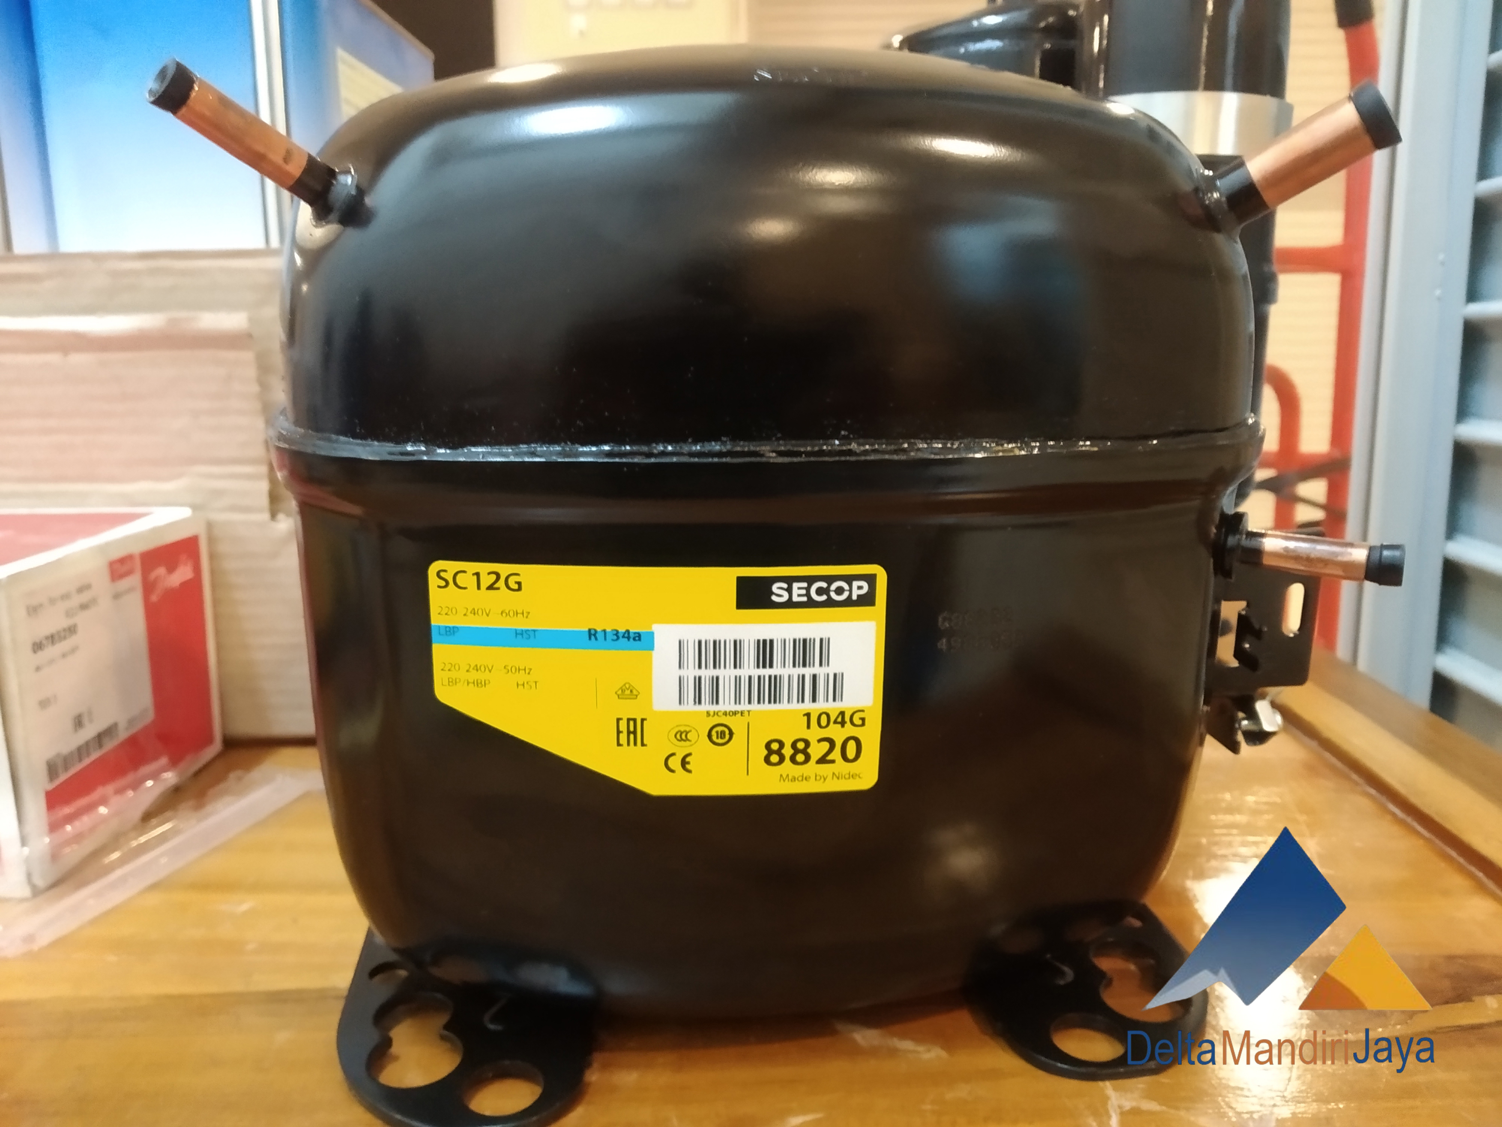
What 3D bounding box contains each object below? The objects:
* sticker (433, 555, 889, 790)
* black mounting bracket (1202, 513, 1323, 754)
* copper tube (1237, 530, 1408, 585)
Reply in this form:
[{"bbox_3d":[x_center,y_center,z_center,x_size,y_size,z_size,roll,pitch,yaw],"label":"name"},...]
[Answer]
[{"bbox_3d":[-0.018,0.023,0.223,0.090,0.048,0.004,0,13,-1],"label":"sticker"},{"bbox_3d":[0.119,0.018,0.283,0.028,0.056,0.028,-2,13,-7],"label":"black mounting bracket"},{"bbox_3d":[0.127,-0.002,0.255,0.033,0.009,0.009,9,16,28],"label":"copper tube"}]

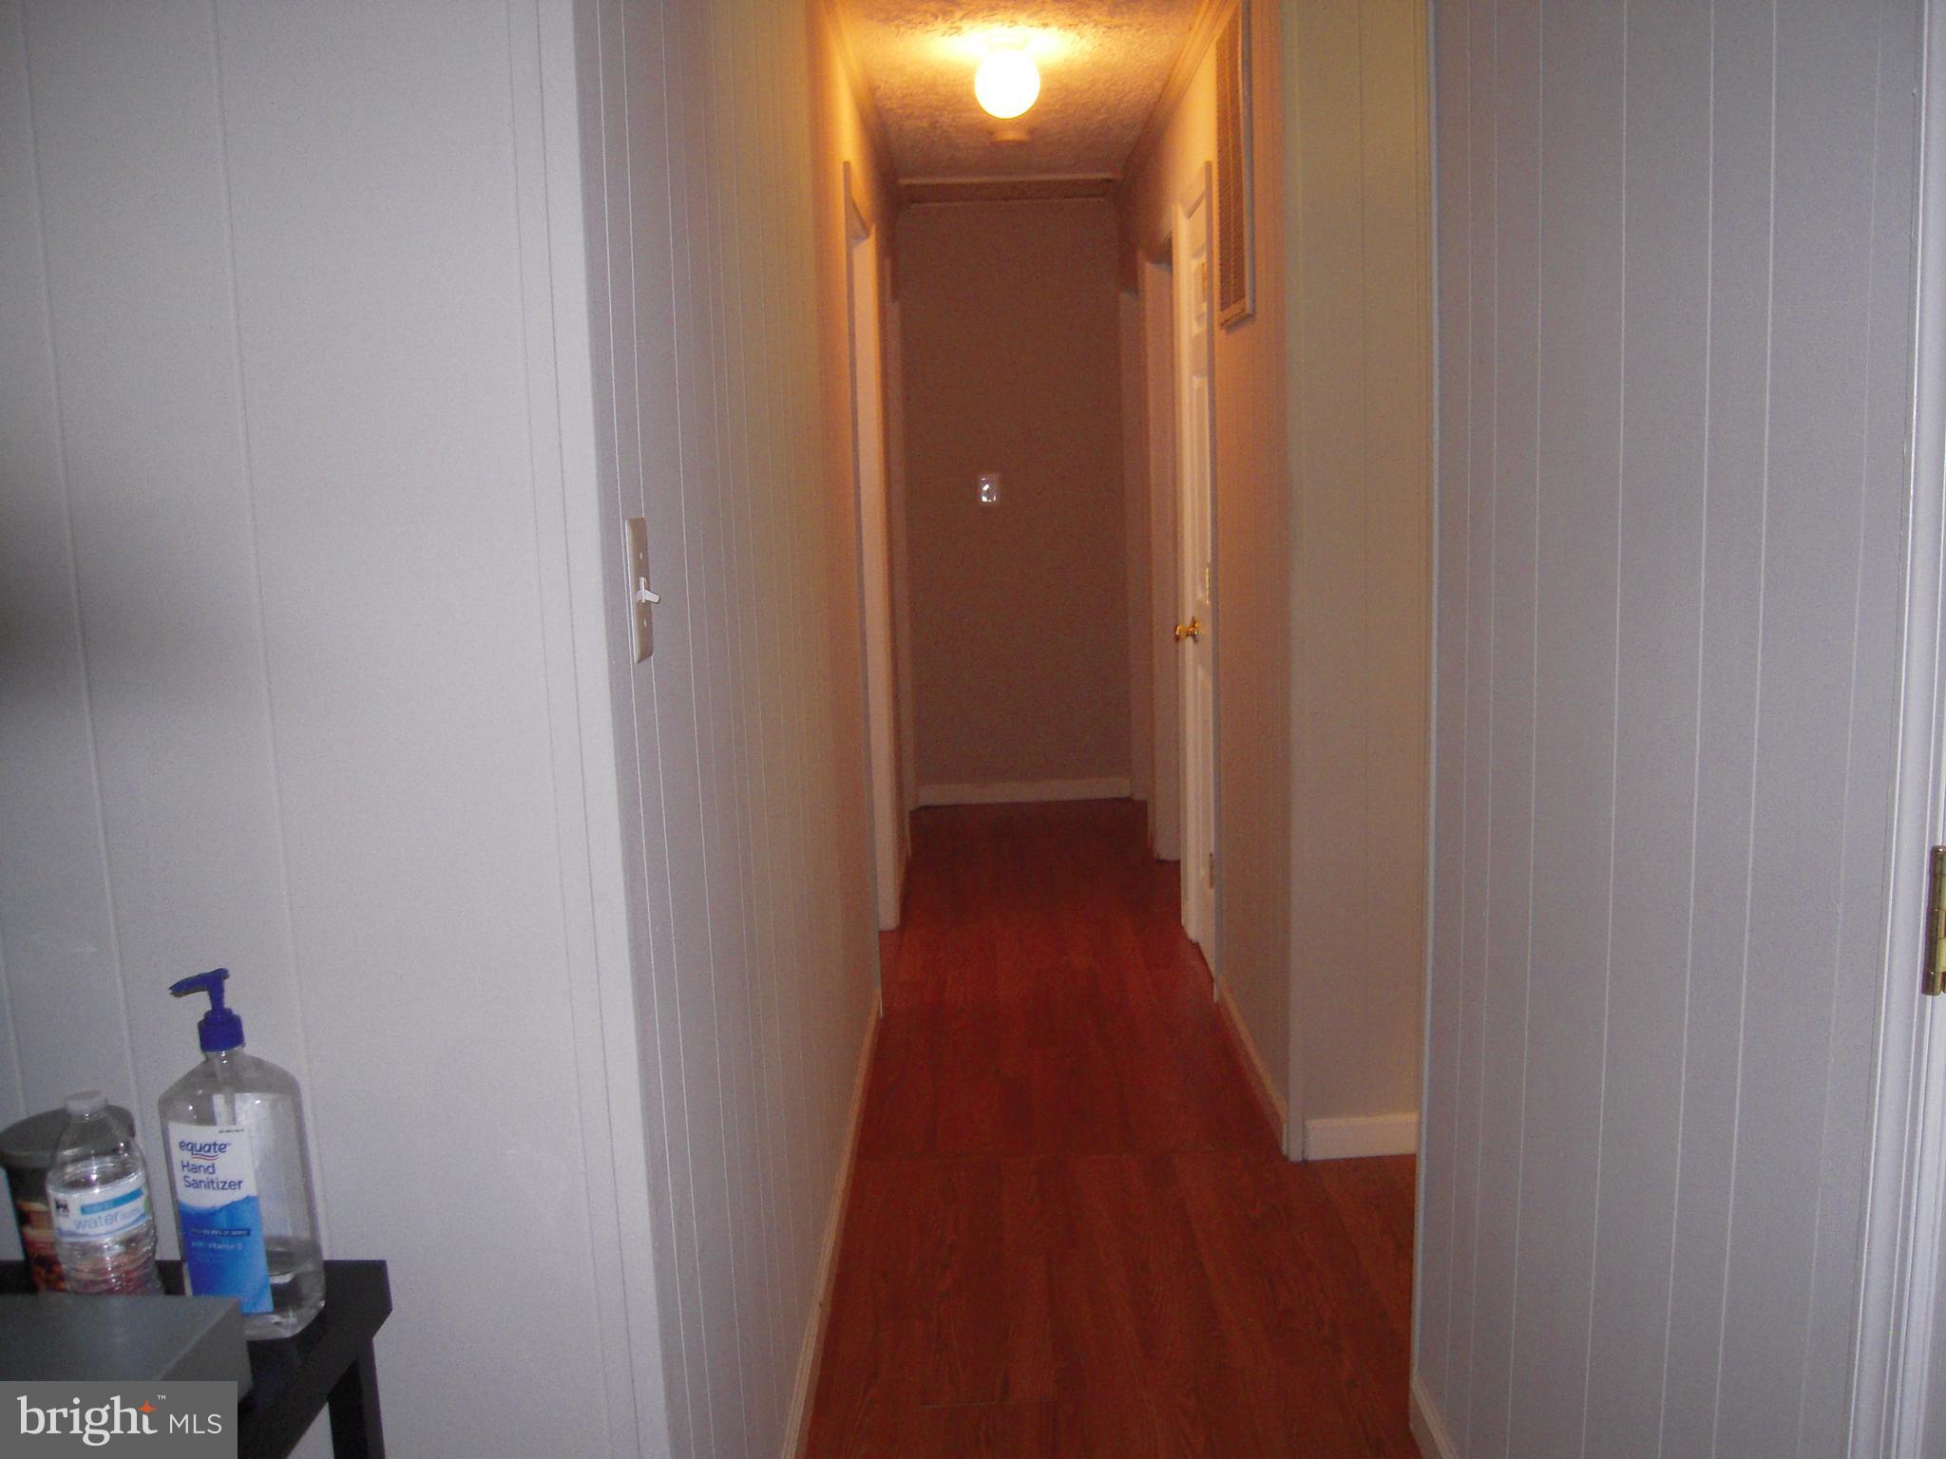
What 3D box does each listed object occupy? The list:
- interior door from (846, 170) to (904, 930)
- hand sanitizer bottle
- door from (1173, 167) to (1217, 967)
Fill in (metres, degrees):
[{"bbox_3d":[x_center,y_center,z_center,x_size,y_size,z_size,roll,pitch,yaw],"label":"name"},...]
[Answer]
[{"bbox_3d":[-0.301,-0.354,4.221,0.100,2.060,0.820,-2,10,0],"label":"interior door"},{"bbox_3d":[-0.513,0.294,1.102,0.090,0.250,0.065,-2,10,0],"label":"hand sanitizer bottle"},{"bbox_3d":[0.620,-0.375,4.216,0.070,2.050,0.690,-2,10,0],"label":"door"}]

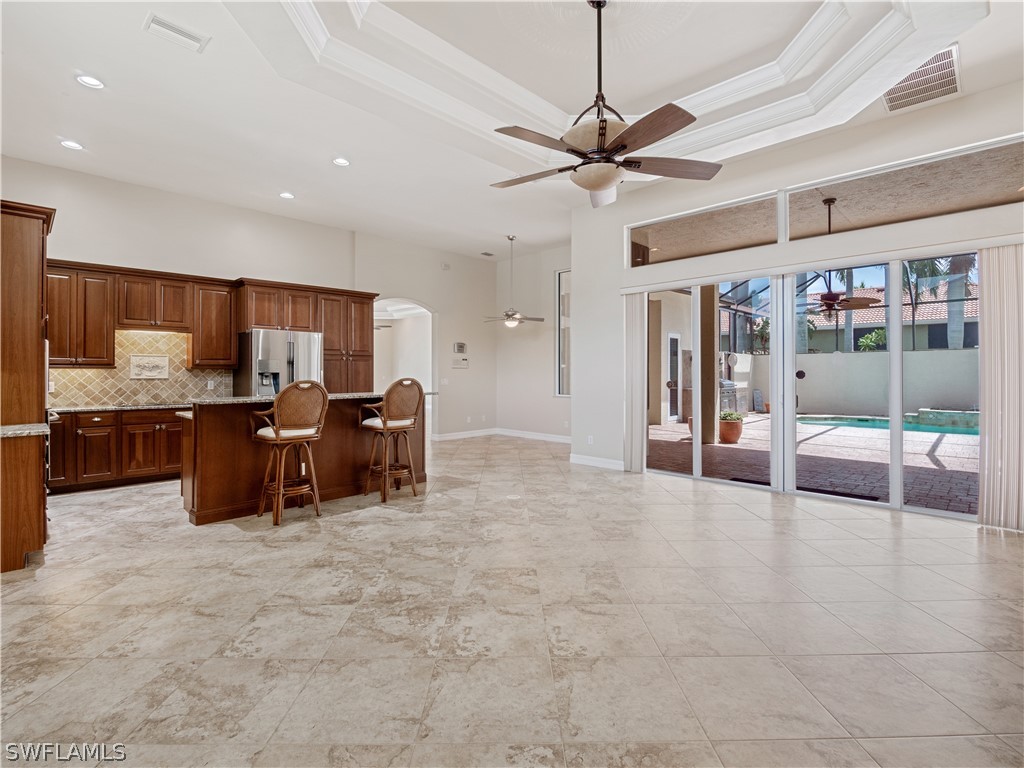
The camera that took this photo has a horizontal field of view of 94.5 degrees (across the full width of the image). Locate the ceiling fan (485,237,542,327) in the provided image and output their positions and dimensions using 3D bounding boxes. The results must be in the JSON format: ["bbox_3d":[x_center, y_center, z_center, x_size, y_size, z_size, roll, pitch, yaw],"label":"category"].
[{"bbox_3d":[0.009,-1.771,8.200,1.140,1.600,1.140,0,1,0],"label":"ceiling fan"}]

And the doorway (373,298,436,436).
[{"bbox_3d":[-2.017,-0.221,8.706,0.228,2.649,1.468,1,1,45],"label":"doorway"}]

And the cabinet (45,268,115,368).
[{"bbox_3d":[-4.933,-0.726,5.346,0.630,1.080,0.340,-1,2,-44],"label":"cabinet"}]

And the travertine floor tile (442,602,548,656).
[{"bbox_3d":[-0.086,1.219,2.360,0.505,0.012,0.505,0,1,0],"label":"travertine floor tile"}]

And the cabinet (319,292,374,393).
[{"bbox_3d":[-2.693,-0.110,7.337,0.655,2.470,0.878,1,1,45],"label":"cabinet"}]

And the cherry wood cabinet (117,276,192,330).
[{"bbox_3d":[-4.437,-0.960,5.829,0.740,0.630,0.340,-1,2,-44],"label":"cherry wood cabinet"}]

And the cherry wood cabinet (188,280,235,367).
[{"bbox_3d":[-3.979,-0.746,6.279,0.317,1.106,0.511,1,1,45],"label":"cherry wood cabinet"}]

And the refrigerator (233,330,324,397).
[{"bbox_3d":[-3.274,0.222,6.669,0.910,1.810,0.750,-1,2,-44],"label":"refrigerator"}]

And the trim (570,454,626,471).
[{"bbox_3d":[1.160,1.073,6.479,0.850,0.130,0.016,1,1,42],"label":"trim"}]

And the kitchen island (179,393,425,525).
[{"bbox_3d":[-2.019,0.637,4.978,2.350,1.075,1.050,-1,2,-44],"label":"kitchen island"}]

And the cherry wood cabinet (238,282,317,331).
[{"bbox_3d":[-3.335,-1.018,6.680,0.655,0.615,0.923,1,1,45],"label":"cherry wood cabinet"}]

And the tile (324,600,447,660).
[{"bbox_3d":[-0.594,1.208,2.330,0.508,0.010,0.500,0,1,0],"label":"tile"}]

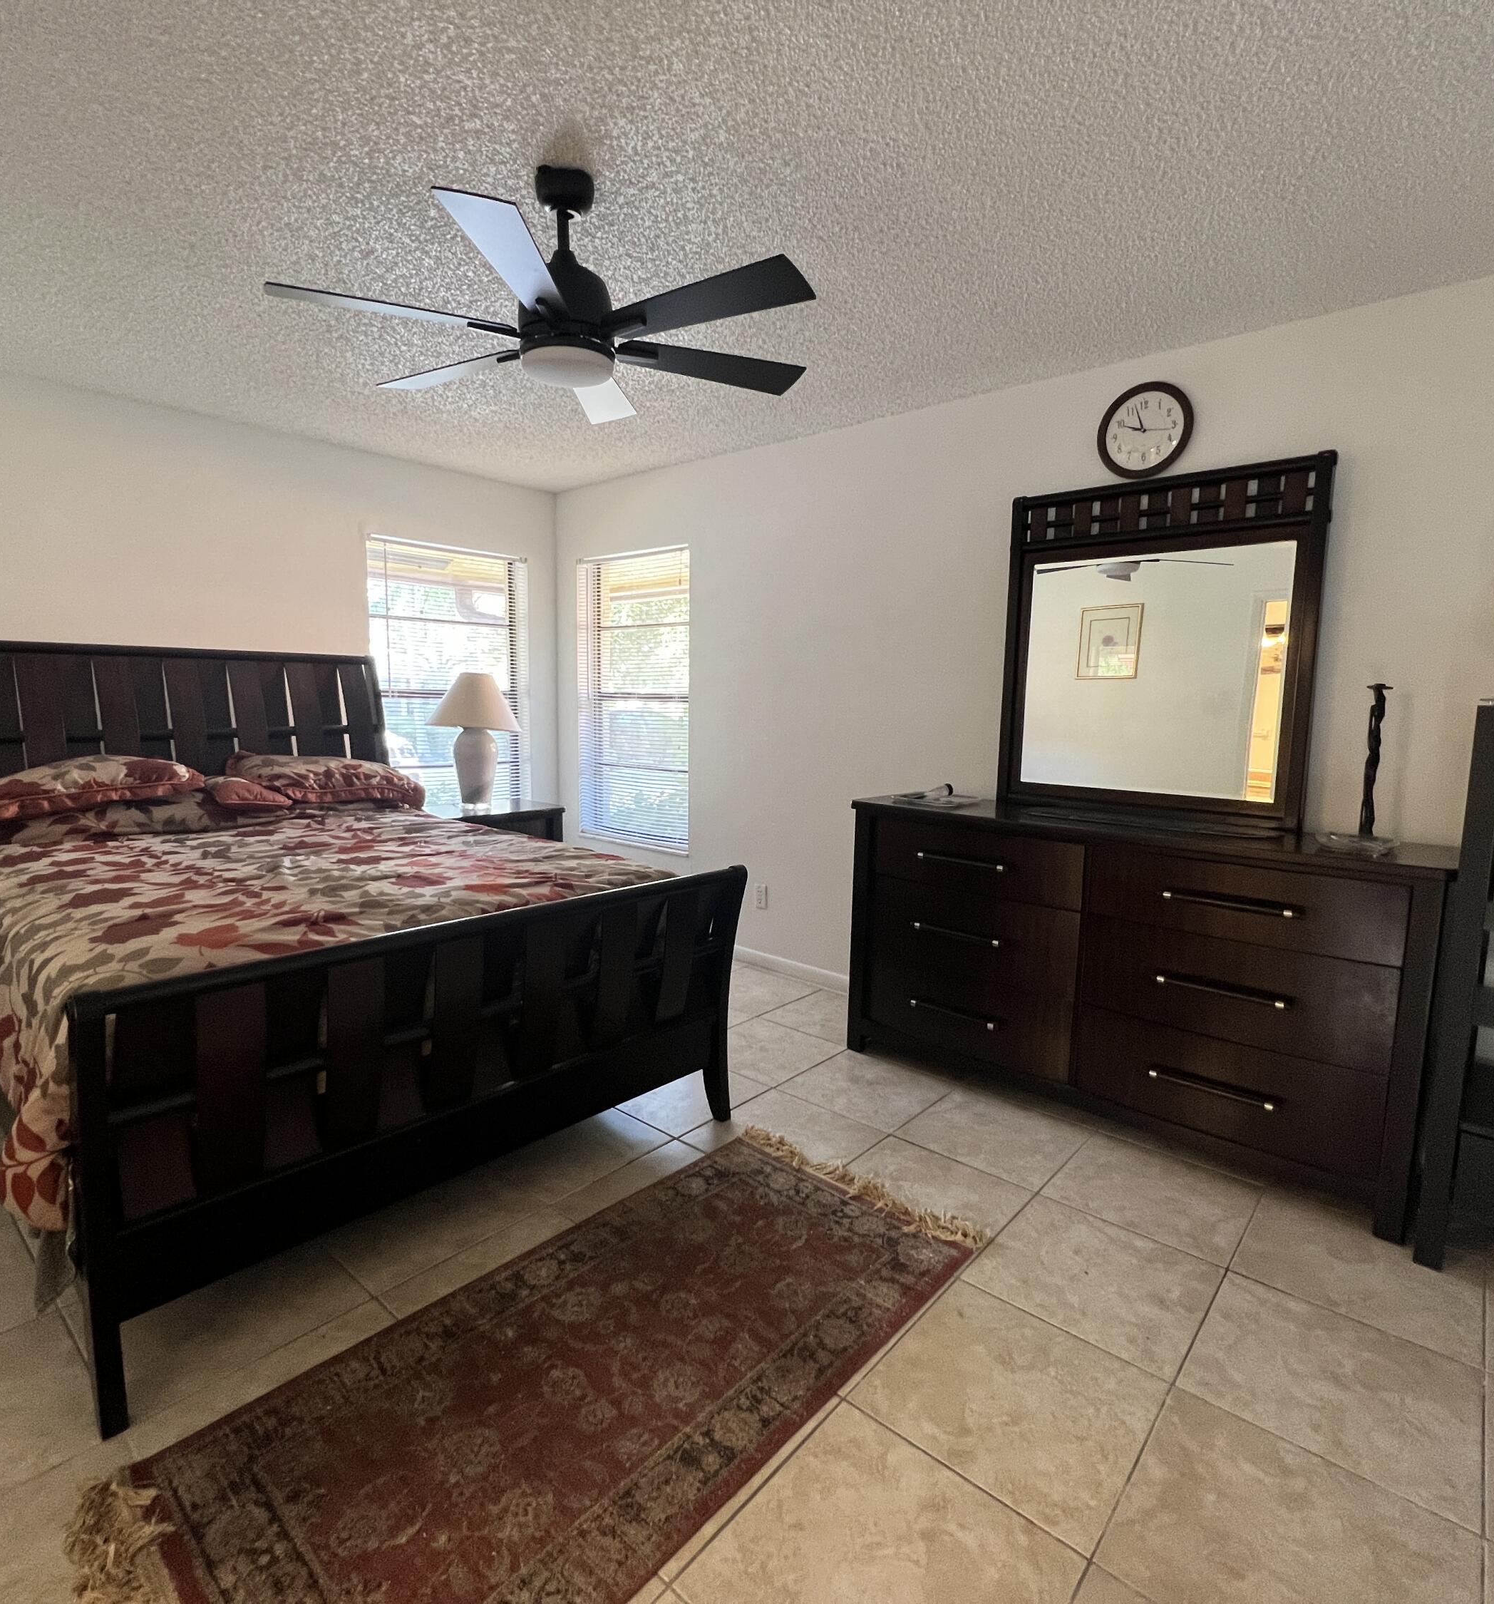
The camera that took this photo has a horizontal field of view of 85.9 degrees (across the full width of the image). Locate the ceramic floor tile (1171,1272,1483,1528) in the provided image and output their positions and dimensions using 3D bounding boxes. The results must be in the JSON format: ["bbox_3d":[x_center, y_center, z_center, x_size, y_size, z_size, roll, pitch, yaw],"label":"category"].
[{"bbox_3d":[1.177,1.166,1.618,0.458,0.010,0.458,6,8,41],"label":"ceramic floor tile"}]

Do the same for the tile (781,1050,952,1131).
[{"bbox_3d":[0.426,1.013,2.830,0.460,0.010,0.460,7,9,40],"label":"tile"}]

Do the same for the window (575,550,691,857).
[{"bbox_3d":[-0.679,-0.608,4.795,0.980,1.680,0.050,6,8,41],"label":"window"}]

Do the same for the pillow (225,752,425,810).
[{"bbox_3d":[-1.838,-0.091,3.565,0.500,0.200,0.760,6,8,41],"label":"pillow"}]

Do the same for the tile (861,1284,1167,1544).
[{"bbox_3d":[0.524,1.178,1.595,0.460,0.010,0.460,7,9,40],"label":"tile"}]

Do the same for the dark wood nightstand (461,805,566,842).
[{"bbox_3d":[-1.433,0.451,4.379,0.520,0.770,0.740,6,8,41],"label":"dark wood nightstand"}]

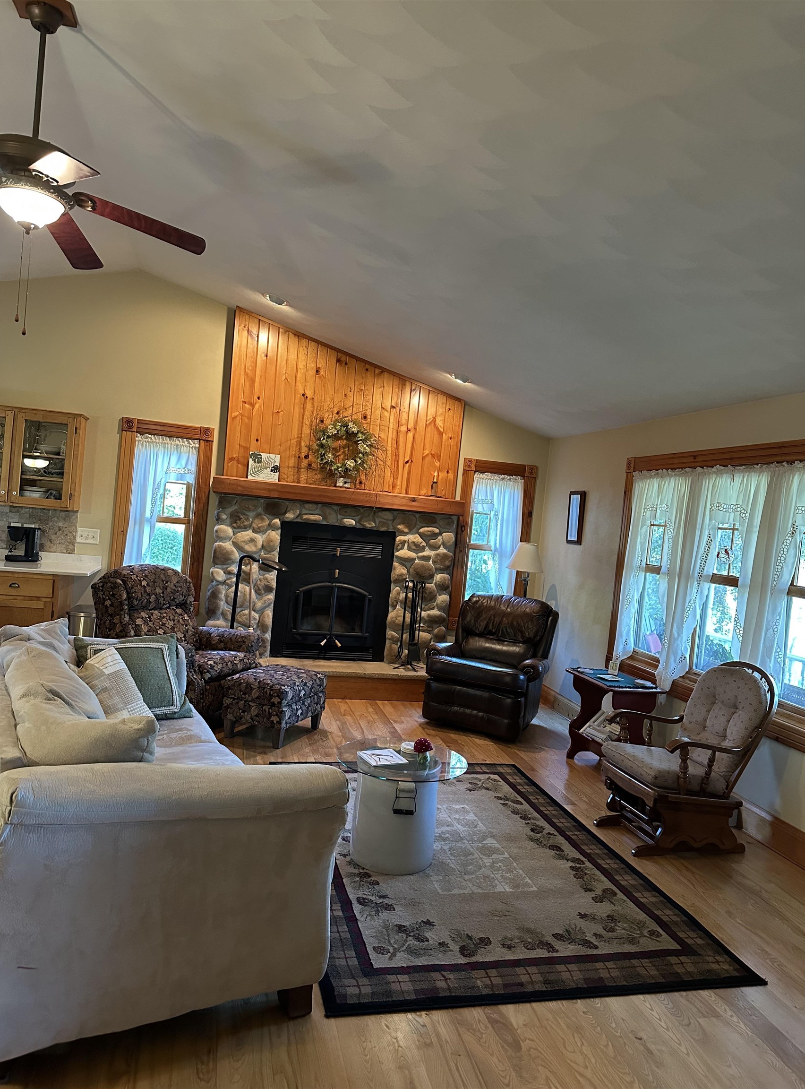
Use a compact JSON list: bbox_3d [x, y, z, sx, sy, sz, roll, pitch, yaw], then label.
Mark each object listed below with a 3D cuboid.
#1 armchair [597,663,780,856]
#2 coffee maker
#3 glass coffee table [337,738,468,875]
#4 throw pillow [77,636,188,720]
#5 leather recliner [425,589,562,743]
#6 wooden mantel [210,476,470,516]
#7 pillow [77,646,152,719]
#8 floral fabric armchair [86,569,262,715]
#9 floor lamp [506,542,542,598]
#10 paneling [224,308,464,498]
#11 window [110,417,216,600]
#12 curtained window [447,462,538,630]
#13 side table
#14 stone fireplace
[{"bbox_3d":[1.444,1.057,3.924,0.690,0.960,0.640,5,2,-16],"label":"armchair"},{"bbox_3d":[-2.957,0.000,5.888,0.245,0.285,0.180,4,2,-22],"label":"coffee maker"},{"bbox_3d":[-0.021,1.201,3.431,0.610,0.445,0.610,5,2,-14],"label":"glass coffee table"},{"bbox_3d":[-1.322,0.653,3.710,0.470,0.450,0.160,-1,-34,-32],"label":"throw pillow"},{"bbox_3d":[0.760,0.911,5.936,0.860,1.000,0.890,7,3,31],"label":"leather recliner"},{"bbox_3d":[-0.519,-0.410,6.552,2.185,0.130,0.180,5,2,-14],"label":"wooden mantel"},{"bbox_3d":[-1.241,0.675,3.269,0.140,0.430,0.430,-29,-1,7],"label":"pillow"},{"bbox_3d":[-1.590,0.698,5.321,0.890,1.040,0.810,6,2,24],"label":"floral fabric armchair"},{"bbox_3d":[1.050,0.694,6.661,0.340,1.430,0.340,5,2,-14],"label":"floor lamp"},{"bbox_3d":[-0.454,-1.184,6.575,2.058,1.414,0.060,5,2,-14],"label":"paneling"},{"bbox_3d":[-2.005,-0.219,6.277,0.727,1.589,0.120,5,2,-14],"label":"window"},{"bbox_3d":[0.840,0.013,6.919,0.730,1.540,0.090,5,2,-14],"label":"curtained window"},{"bbox_3d":[1.399,1.208,5.075,0.435,0.590,0.575,5,2,-14],"label":"side table"},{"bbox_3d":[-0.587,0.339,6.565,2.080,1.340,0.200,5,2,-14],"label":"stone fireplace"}]

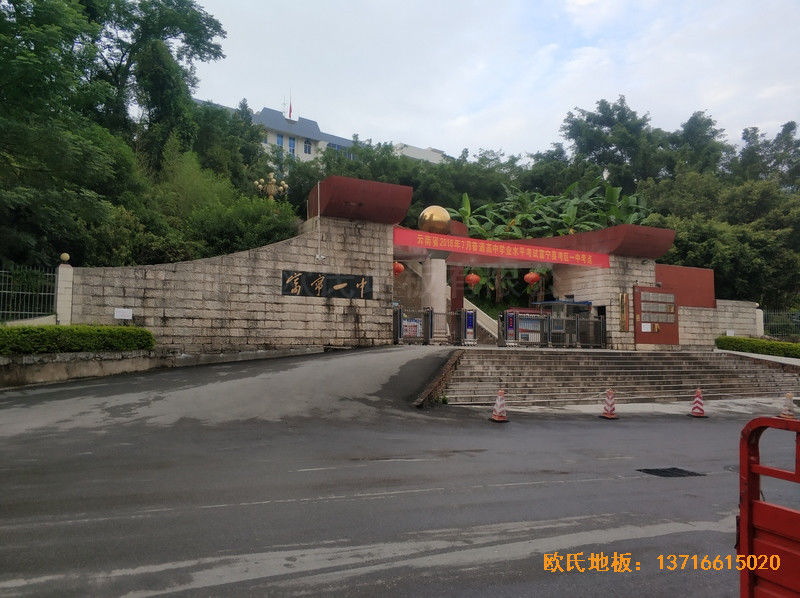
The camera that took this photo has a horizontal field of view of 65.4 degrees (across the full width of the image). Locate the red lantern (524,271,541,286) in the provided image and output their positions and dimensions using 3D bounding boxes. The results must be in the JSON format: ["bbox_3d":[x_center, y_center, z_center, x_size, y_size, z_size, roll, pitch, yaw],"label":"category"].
[{"bbox_3d":[5.953,-0.921,28.000,0.710,0.710,0.710,-1,-4,12],"label":"red lantern"}]

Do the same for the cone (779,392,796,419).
[{"bbox_3d":[9.600,2.656,15.400,0.390,0.670,0.390,1,-4,-10],"label":"cone"}]

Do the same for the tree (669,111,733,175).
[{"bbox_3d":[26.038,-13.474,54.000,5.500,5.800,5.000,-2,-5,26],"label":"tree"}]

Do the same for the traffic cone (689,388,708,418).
[{"bbox_3d":[7.036,2.460,14.700,0.390,0.690,0.390,1,-4,-10],"label":"traffic cone"}]

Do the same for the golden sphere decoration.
[{"bbox_3d":[1.448,-3.246,26.000,1.310,1.310,1.310,0,-4,3],"label":"golden sphere decoration"}]

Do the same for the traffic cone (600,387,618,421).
[{"bbox_3d":[4.757,2.391,14.150,0.390,0.690,0.390,1,-4,-10],"label":"traffic cone"}]

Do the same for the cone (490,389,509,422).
[{"bbox_3d":[2.201,2.339,13.650,0.390,0.690,0.390,1,-4,-10],"label":"cone"}]

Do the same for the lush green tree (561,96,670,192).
[{"bbox_3d":[17.981,-12.808,52.000,9.200,8.400,8.000,-1,-5,19],"label":"lush green tree"}]

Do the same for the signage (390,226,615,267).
[{"bbox_3d":[4.828,-2.029,26.007,12.226,0.750,0.100,3,-5,-34],"label":"signage"}]

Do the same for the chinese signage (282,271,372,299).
[{"bbox_3d":[-2.464,-0.464,21.701,3.394,0.820,0.060,3,-5,-29],"label":"chinese signage"}]

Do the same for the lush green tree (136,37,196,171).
[{"bbox_3d":[-13.170,-10.923,35.000,3.600,7.600,3.600,2,-5,-21],"label":"lush green tree"}]

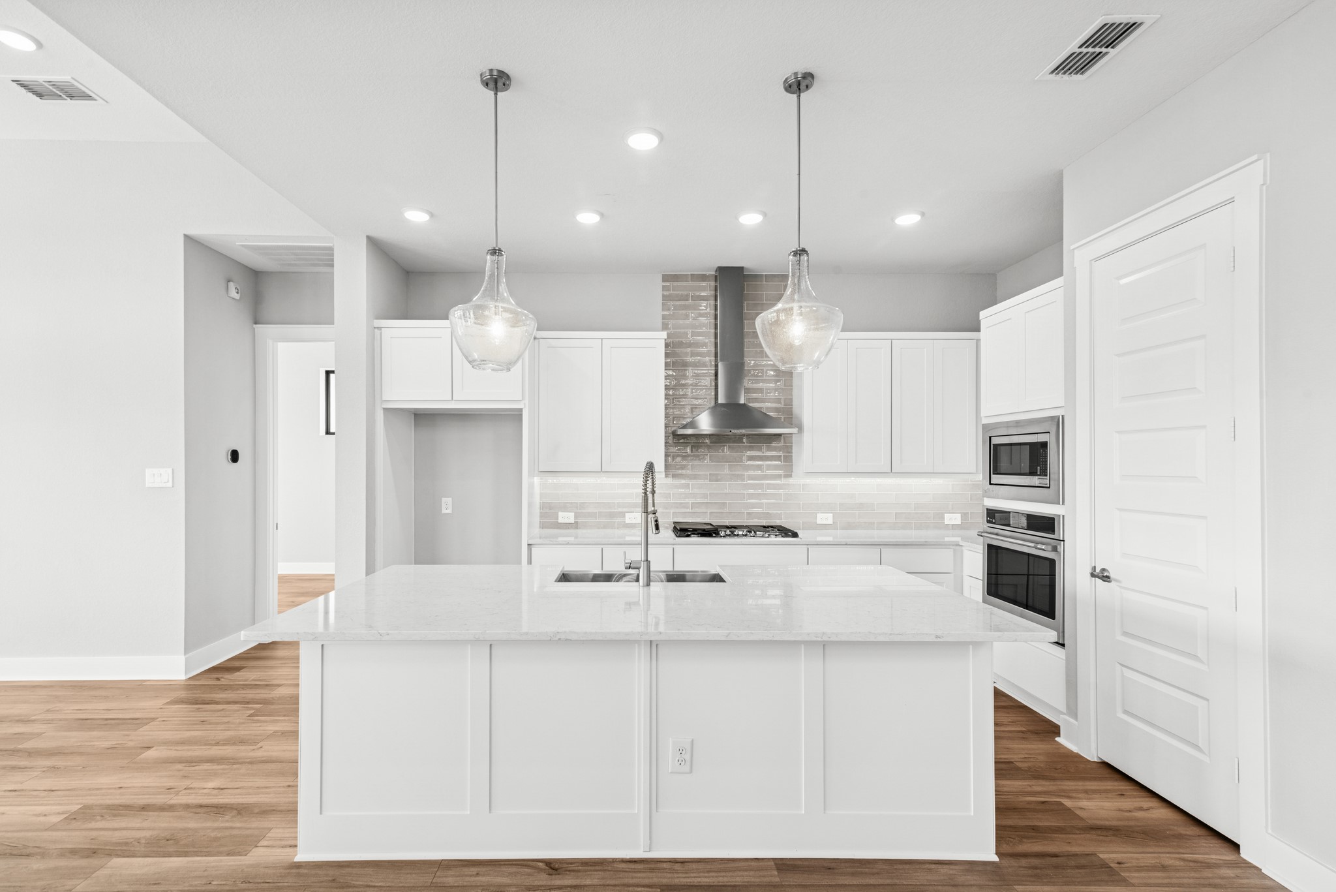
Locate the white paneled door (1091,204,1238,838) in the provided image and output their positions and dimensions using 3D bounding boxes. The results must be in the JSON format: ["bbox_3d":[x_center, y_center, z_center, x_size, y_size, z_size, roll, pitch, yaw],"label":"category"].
[{"bbox_3d":[2.150,0.295,2.588,0.050,2.438,0.690,0,-1,-3],"label":"white paneled door"}]

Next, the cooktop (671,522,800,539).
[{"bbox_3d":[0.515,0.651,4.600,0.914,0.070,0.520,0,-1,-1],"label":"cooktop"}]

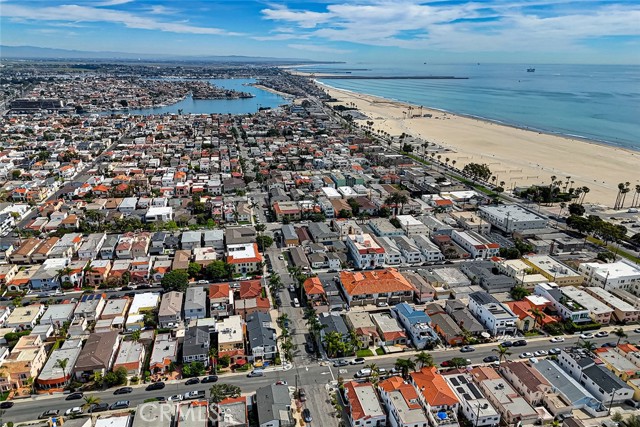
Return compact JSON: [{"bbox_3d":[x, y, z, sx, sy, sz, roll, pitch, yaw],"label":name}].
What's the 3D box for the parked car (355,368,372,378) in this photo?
[{"bbox_3d":[14.420,52.140,151.530,5.000,1.850,1.950,-4,19,-12],"label":"parked car"}]

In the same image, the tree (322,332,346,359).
[{"bbox_3d":[4.621,42.636,150.465,7.000,8.400,6.300,-3,19,-10],"label":"tree"}]

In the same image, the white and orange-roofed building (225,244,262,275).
[{"bbox_3d":[-35.819,21.129,218.888,15.000,6.100,22.300,-3,19,-11],"label":"white and orange-roofed building"}]

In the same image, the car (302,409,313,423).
[{"bbox_3d":[-3.268,54.649,125.138,1.820,1.450,4.600,-3,19,-11],"label":"car"}]

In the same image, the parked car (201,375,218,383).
[{"bbox_3d":[-33.062,49.849,139.330,4.600,1.500,1.850,-3,19,-11],"label":"parked car"}]

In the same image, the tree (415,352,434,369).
[{"bbox_3d":[34.680,49.230,153.450,5.600,6.400,5.600,-4,19,-12],"label":"tree"}]

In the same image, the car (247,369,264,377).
[{"bbox_3d":[-20.820,52.190,151.070,4.700,1.650,1.850,-4,19,-12],"label":"car"}]

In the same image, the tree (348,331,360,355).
[{"bbox_3d":[12.190,45.310,161.040,4.200,8.800,4.200,-4,19,-12],"label":"tree"}]

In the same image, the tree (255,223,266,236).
[{"bbox_3d":[-32.603,9.155,250.919,6.100,8.300,6.100,-3,19,-10],"label":"tree"}]

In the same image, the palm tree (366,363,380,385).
[{"bbox_3d":[15.723,48.020,137.592,4.293,6.711,4.293,0,18,0],"label":"palm tree"}]

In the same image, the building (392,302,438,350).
[{"bbox_3d":[34.230,39.227,163.828,8.300,7.200,19.500,-3,19,-11],"label":"building"}]

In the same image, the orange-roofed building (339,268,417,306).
[{"bbox_3d":[22.545,29.842,190.644,26.200,7.600,22.800,-3,19,-10],"label":"orange-roofed building"}]

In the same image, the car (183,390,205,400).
[{"bbox_3d":[-35.893,51.939,132.116,5.850,1.830,1.980,-3,19,-11],"label":"car"}]

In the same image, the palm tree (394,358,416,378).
[{"bbox_3d":[25.919,47.349,140.320,6.349,6.410,6.349,-3,19,-11],"label":"palm tree"}]

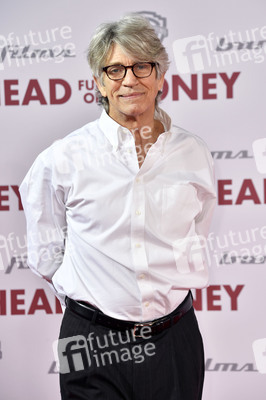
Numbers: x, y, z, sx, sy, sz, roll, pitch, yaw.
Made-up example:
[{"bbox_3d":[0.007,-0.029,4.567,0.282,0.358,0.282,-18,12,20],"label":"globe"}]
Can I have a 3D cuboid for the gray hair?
[{"bbox_3d":[-0.012,-0.353,3.880,0.210,0.250,0.235,-5,-3,4],"label":"gray hair"}]

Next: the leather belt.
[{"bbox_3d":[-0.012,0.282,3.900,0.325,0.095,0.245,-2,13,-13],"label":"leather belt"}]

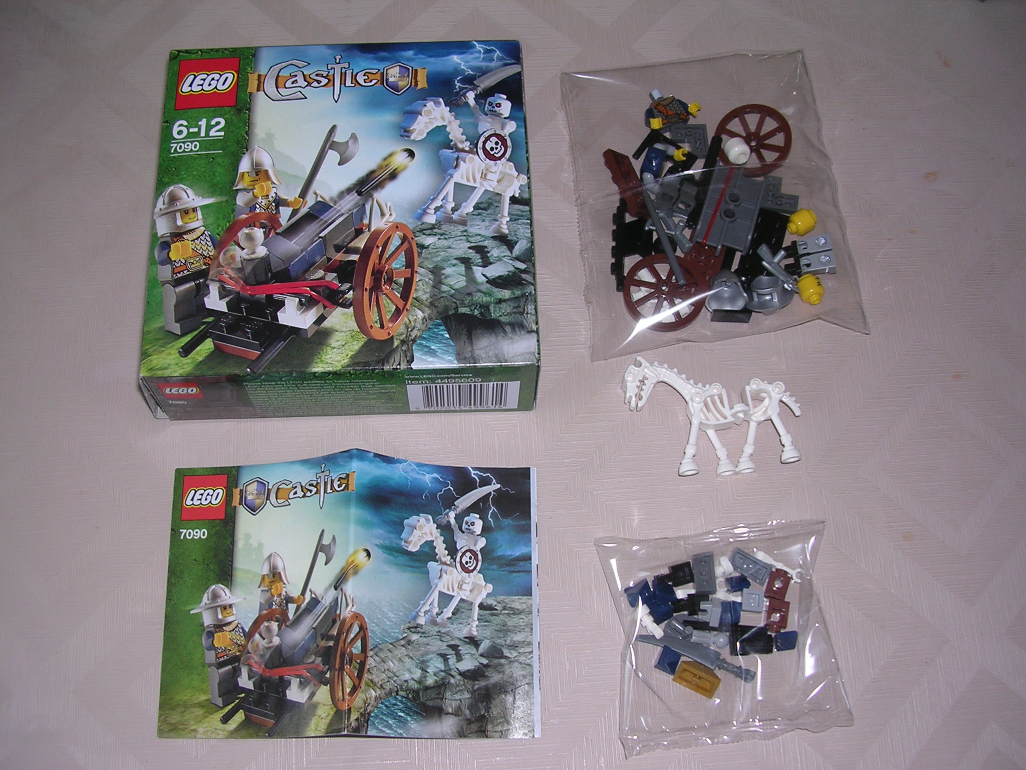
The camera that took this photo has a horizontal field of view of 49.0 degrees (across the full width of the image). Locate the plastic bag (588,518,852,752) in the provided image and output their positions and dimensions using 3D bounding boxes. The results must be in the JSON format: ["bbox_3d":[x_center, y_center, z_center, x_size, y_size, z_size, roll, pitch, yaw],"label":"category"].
[{"bbox_3d":[0.077,0.088,0.403,0.087,0.020,0.079,-3,67,-3],"label":"plastic bag"}]

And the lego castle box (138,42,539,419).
[{"bbox_3d":[-0.065,-0.063,0.452,0.143,0.043,0.145,-2,67,-2],"label":"lego castle box"}]

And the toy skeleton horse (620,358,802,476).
[{"bbox_3d":[0.078,0.010,0.438,0.067,0.017,0.051,-7,67,-4],"label":"toy skeleton horse"}]

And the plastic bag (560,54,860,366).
[{"bbox_3d":[0.081,-0.083,0.473,0.113,0.025,0.141,-5,67,-3],"label":"plastic bag"}]

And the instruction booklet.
[{"bbox_3d":[-0.059,0.075,0.407,0.135,0.017,0.099,0,67,-1],"label":"instruction booklet"}]

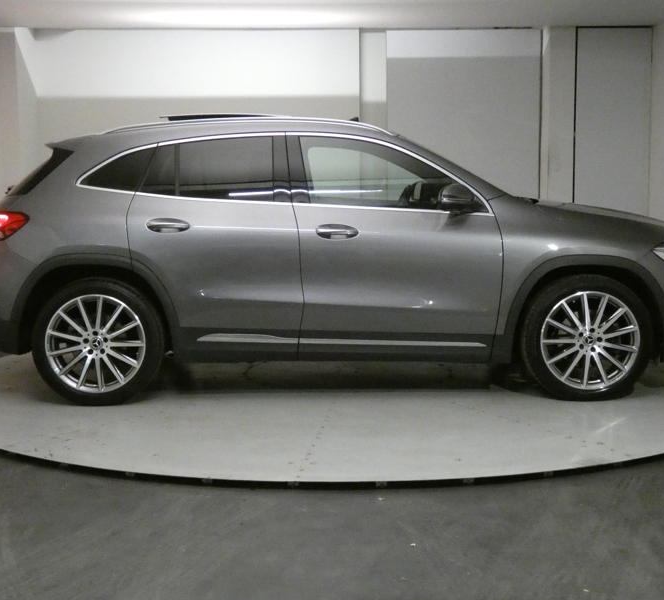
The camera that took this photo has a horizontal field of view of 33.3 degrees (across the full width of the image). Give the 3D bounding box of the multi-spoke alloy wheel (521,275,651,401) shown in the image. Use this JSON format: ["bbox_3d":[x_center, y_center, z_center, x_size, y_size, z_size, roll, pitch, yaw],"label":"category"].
[{"bbox_3d":[1.425,0.203,6.245,0.715,0.710,0.240,0,7,0],"label":"multi-spoke alloy wheel"}]

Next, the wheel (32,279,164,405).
[{"bbox_3d":[-1.304,0.222,6.230,0.715,0.710,0.240,0,7,0],"label":"wheel"}]

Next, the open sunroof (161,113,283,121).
[{"bbox_3d":[-0.677,-1.119,6.898,0.750,0.060,0.900,0,7,0],"label":"open sunroof"}]

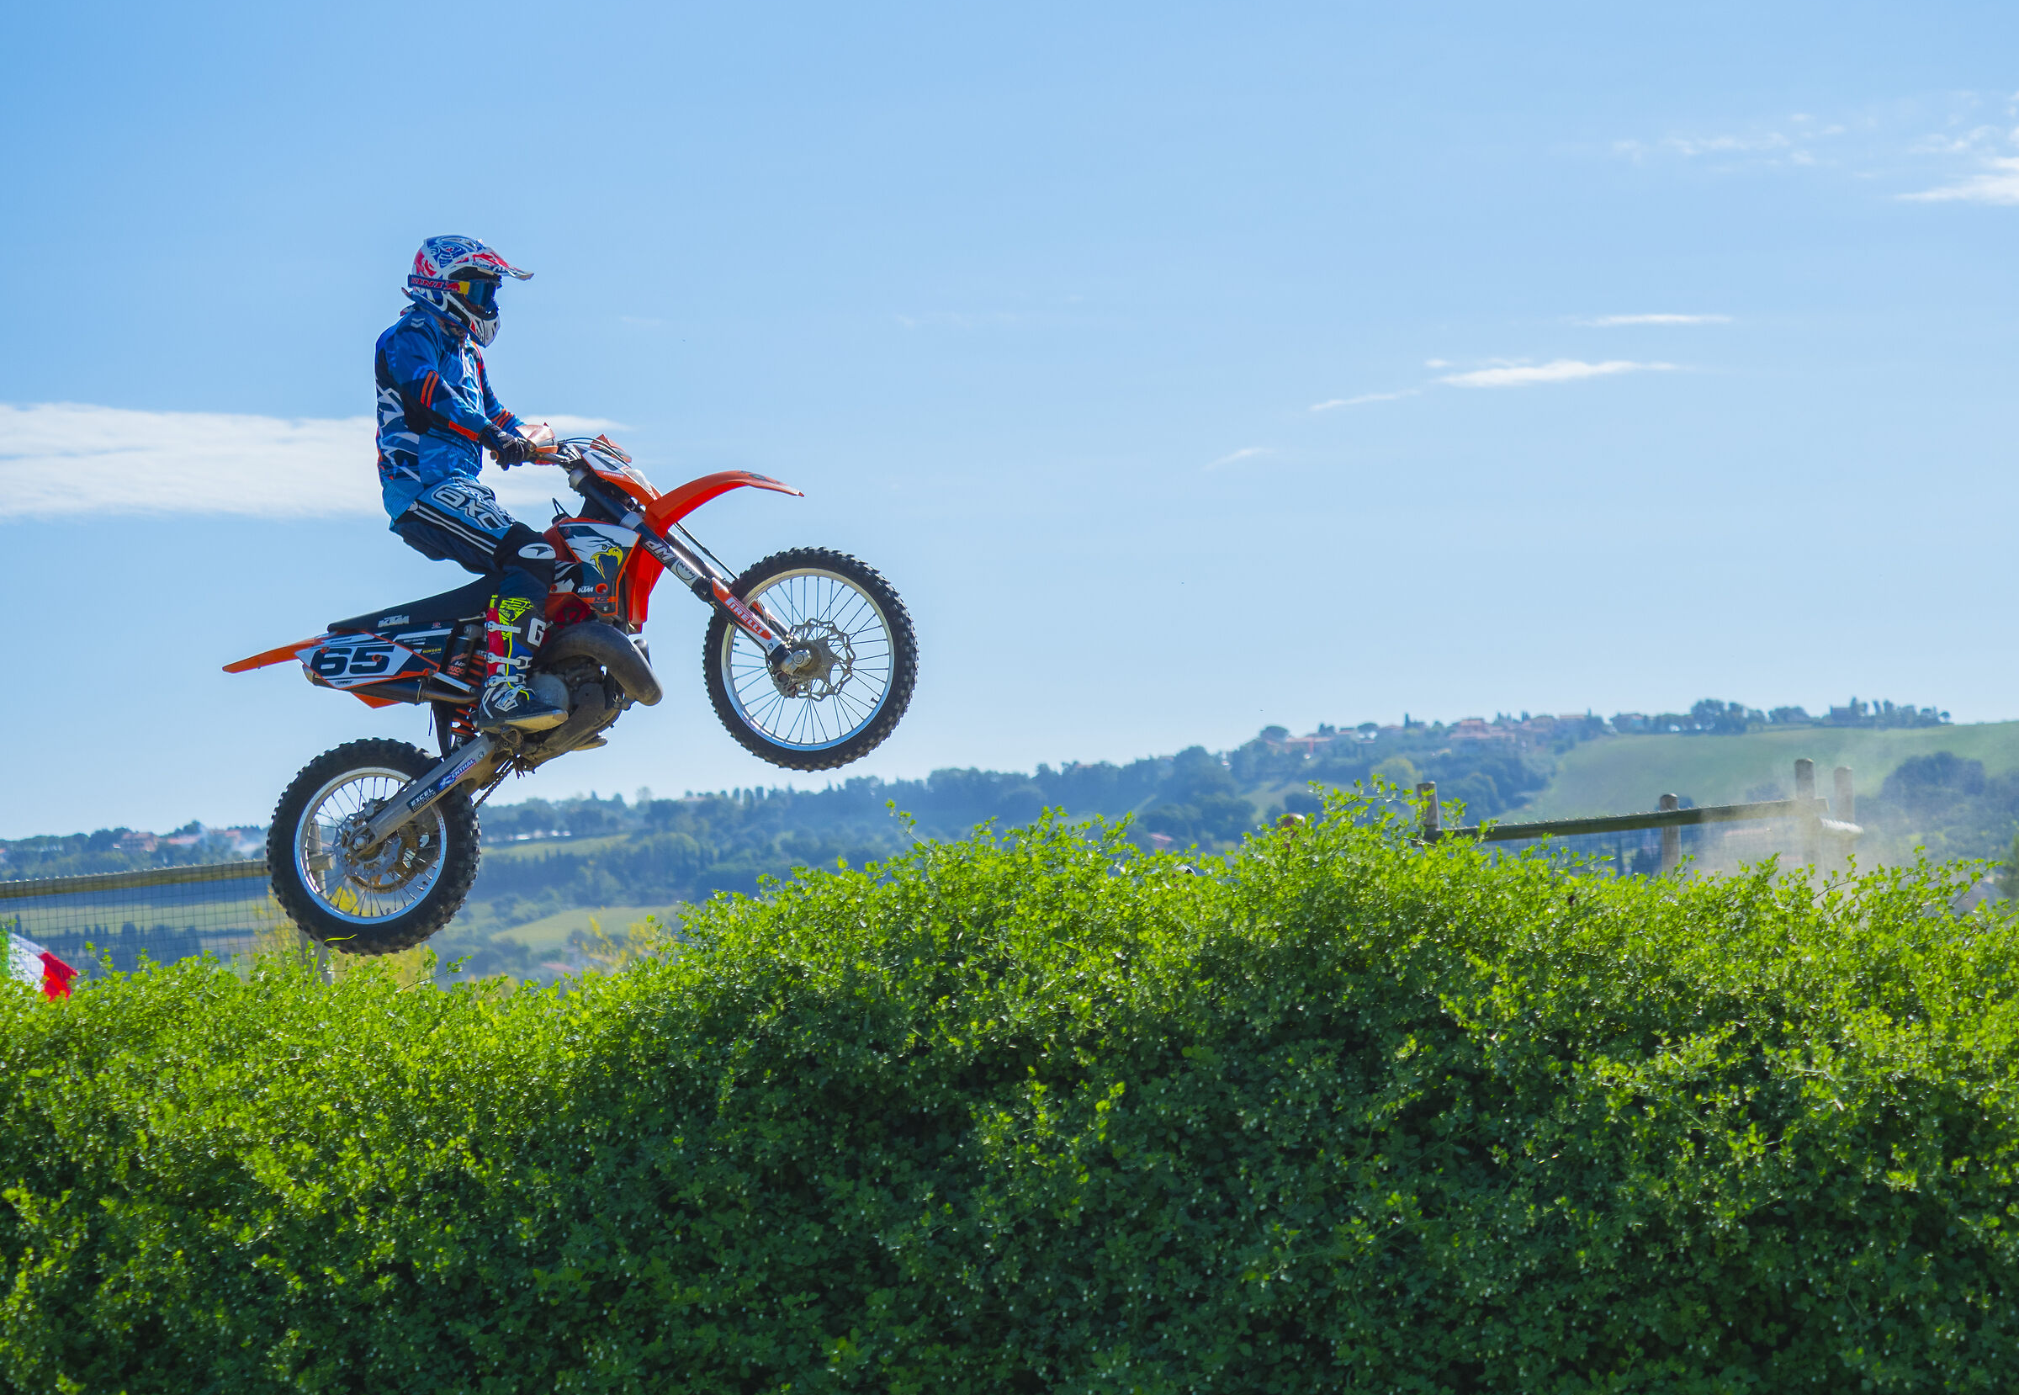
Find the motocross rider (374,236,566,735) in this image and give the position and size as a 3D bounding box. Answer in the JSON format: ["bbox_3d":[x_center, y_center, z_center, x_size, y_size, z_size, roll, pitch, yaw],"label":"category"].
[{"bbox_3d":[-1.641,-0.651,14.430,0.660,1.530,0.740,-4,-5,8],"label":"motocross rider"}]

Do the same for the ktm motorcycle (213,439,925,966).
[{"bbox_3d":[-1.401,-0.107,14.449,2.152,1.298,0.820,-23,-12,4],"label":"ktm motorcycle"}]

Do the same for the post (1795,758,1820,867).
[{"bbox_3d":[4.130,0.929,24.000,0.095,1.250,0.095,-3,-1,0],"label":"post"}]

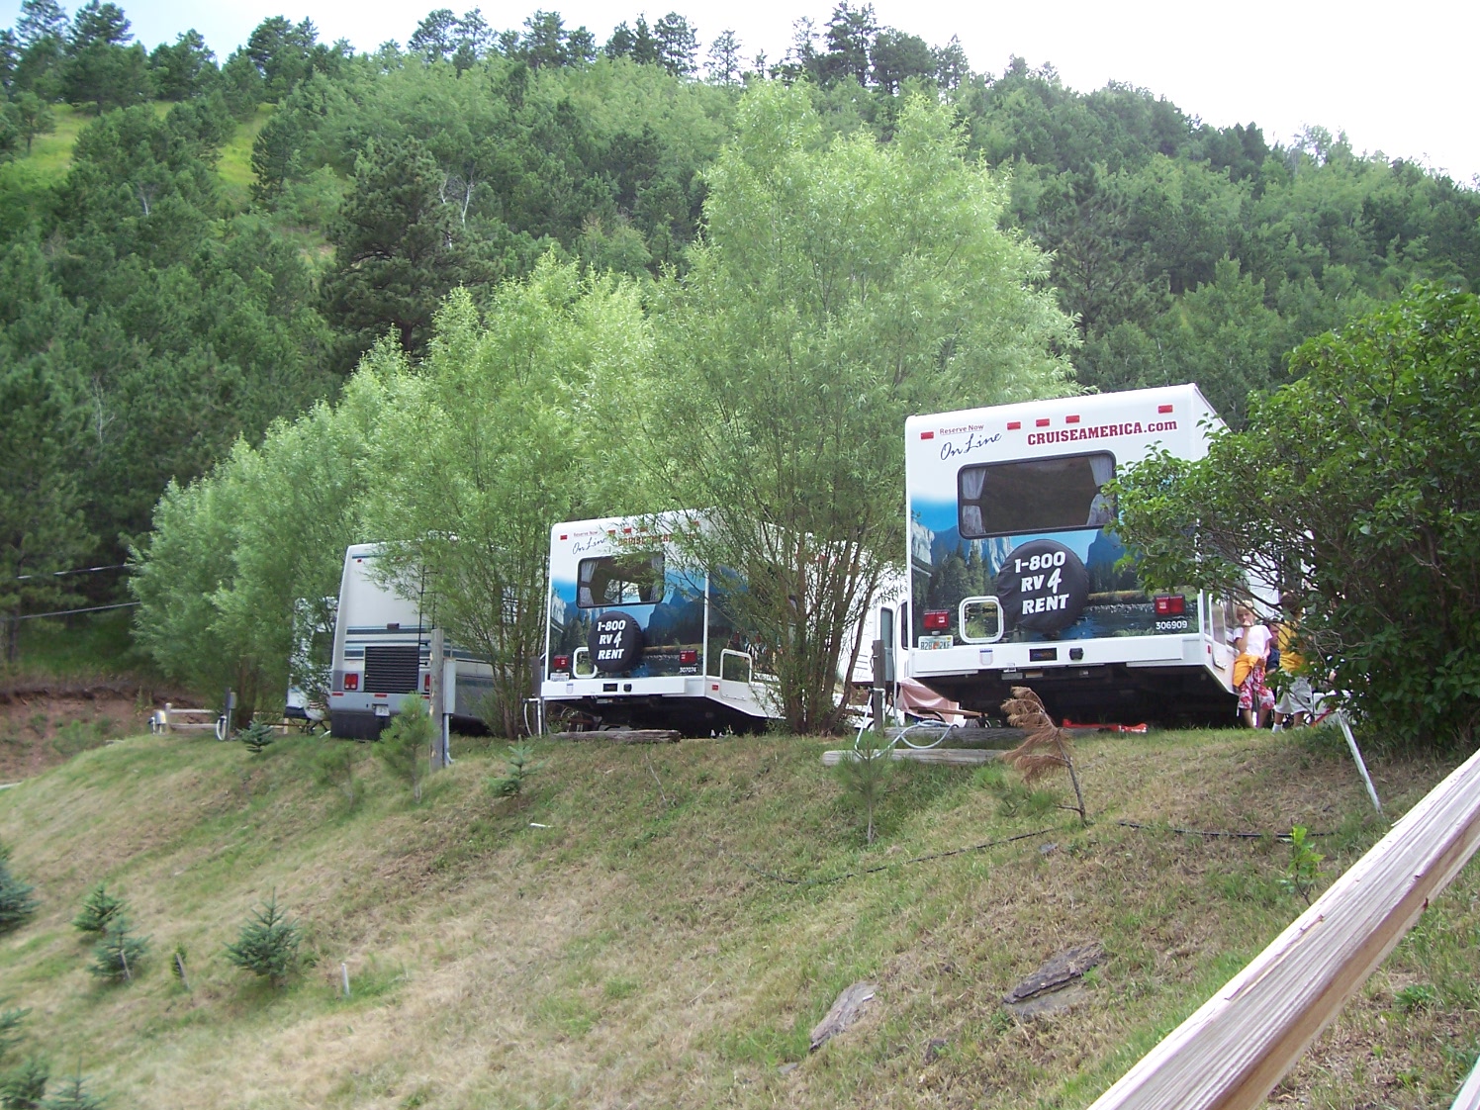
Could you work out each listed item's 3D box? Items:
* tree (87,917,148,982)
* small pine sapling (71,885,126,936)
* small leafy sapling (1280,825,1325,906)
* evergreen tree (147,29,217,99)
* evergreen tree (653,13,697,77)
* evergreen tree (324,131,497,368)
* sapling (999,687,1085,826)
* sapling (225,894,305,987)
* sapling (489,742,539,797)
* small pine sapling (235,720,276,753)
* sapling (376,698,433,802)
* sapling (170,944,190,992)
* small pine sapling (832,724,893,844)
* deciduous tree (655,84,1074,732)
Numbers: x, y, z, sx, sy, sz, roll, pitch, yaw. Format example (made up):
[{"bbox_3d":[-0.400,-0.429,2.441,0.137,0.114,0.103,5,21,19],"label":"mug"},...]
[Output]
[{"bbox_3d":[-4.750,3.023,11.100,0.468,0.496,0.468,1,-11,0],"label":"tree"},{"bbox_3d":[-5.562,3.081,12.600,0.471,0.449,0.471,1,-11,0],"label":"small pine sapling"},{"bbox_3d":[2.667,1.500,6.900,0.225,0.440,0.225,1,-11,0],"label":"small leafy sapling"},{"bbox_3d":[-67.030,-59.051,174.838,7.589,9.136,7.589,4,-9,-22],"label":"evergreen tree"},{"bbox_3d":[-8.463,-66.217,190.000,5.894,10.024,5.894,1,-11,0],"label":"evergreen tree"},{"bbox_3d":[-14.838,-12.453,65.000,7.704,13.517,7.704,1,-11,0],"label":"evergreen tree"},{"bbox_3d":[1.572,1.034,7.531,0.434,0.718,0.369,-1,-8,12],"label":"sapling"},{"bbox_3d":[-2.520,2.035,7.689,0.402,0.494,0.402,3,-8,-17],"label":"sapling"},{"bbox_3d":[-1.958,1.863,12.561,0.425,0.474,0.425,2,-8,-9],"label":"sapling"},{"bbox_3d":[-7.935,2.973,23.808,0.629,0.545,0.629,3,-8,-18],"label":"small pine sapling"},{"bbox_3d":[-3.200,1.862,13.872,0.527,0.973,0.527,2,-8,-13],"label":"sapling"},{"bbox_3d":[-4.154,3.062,10.800,0.155,0.349,0.155,1,-11,0],"label":"sapling"},{"bbox_3d":[0.834,1.544,9.800,0.398,0.801,0.398,1,-11,0],"label":"small pine sapling"},{"bbox_3d":[1.330,-1.662,15.484,4.450,7.103,4.316,0,-8,5],"label":"deciduous tree"}]

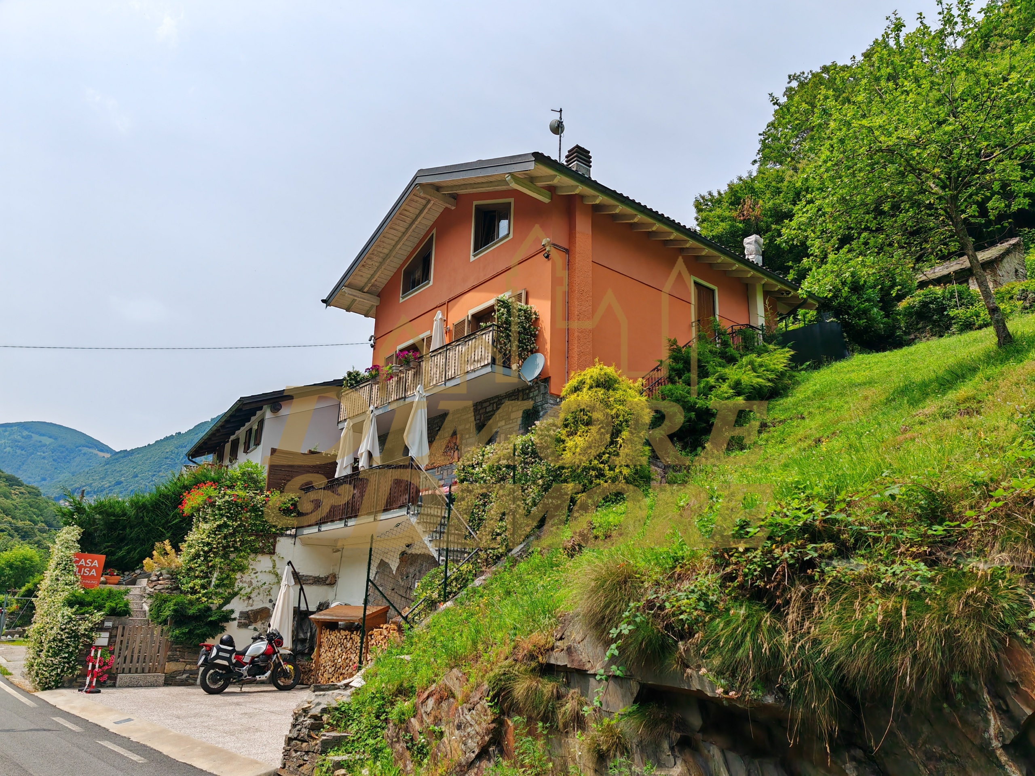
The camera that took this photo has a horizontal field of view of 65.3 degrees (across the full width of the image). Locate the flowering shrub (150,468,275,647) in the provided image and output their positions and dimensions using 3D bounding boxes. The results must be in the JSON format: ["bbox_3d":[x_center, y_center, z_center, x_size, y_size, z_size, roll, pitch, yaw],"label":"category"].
[{"bbox_3d":[-7.522,4.157,20.000,2.800,4.100,1.700,8,-19,-19],"label":"flowering shrub"}]

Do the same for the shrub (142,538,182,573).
[{"bbox_3d":[-9.399,4.469,21.400,1.050,0.930,0.900,7,-18,-19],"label":"shrub"}]

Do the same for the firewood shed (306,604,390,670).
[{"bbox_3d":[-4.193,6.510,20.357,1.600,1.850,1.200,-7,-19,25],"label":"firewood shed"}]

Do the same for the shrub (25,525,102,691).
[{"bbox_3d":[-9.807,4.776,17.500,1.150,3.300,1.000,10,-19,-25],"label":"shrub"}]

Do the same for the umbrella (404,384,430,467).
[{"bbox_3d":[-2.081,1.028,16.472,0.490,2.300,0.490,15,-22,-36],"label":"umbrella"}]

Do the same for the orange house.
[{"bbox_3d":[1.412,-0.515,22.616,10.510,9.020,9.720,15,-22,-36],"label":"orange house"}]

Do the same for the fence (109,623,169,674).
[{"bbox_3d":[-8.518,5.886,18.250,1.100,1.060,0.070,10,-19,-25],"label":"fence"}]

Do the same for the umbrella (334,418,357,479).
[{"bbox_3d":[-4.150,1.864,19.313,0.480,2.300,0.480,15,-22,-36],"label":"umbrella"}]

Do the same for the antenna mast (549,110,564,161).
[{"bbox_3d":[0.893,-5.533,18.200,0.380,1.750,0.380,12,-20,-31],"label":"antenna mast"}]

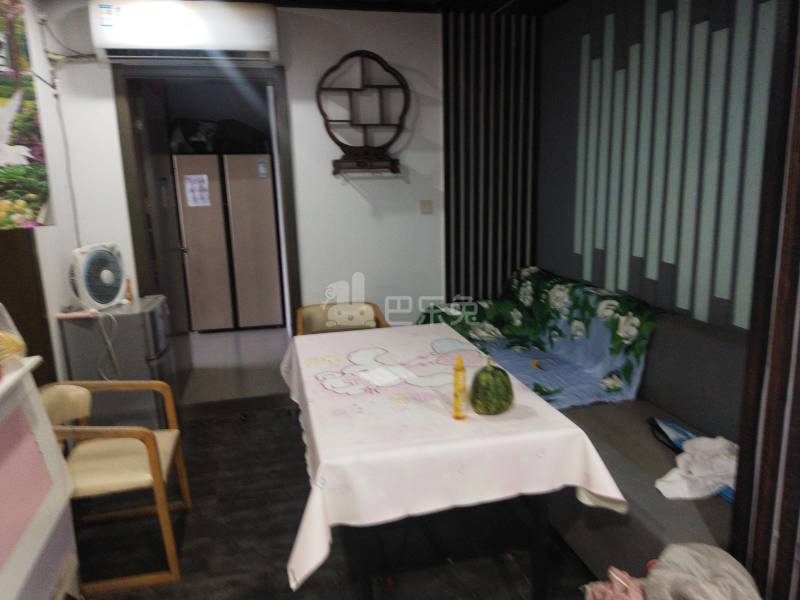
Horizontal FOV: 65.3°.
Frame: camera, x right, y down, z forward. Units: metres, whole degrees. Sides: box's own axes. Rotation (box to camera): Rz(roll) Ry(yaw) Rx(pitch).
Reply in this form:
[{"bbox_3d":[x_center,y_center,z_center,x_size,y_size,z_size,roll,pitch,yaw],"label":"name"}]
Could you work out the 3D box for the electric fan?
[{"bbox_3d":[-1.724,-0.142,3.496,0.155,0.360,0.335,3,12,21],"label":"electric fan"}]

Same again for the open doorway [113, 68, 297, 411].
[{"bbox_3d":[-1.232,-0.404,4.224,1.055,2.215,0.200,-4,11,-12],"label":"open doorway"}]

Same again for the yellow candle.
[{"bbox_3d":[0.181,0.266,1.901,0.042,0.198,0.042,-1,11,0],"label":"yellow candle"}]

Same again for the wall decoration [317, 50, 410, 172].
[{"bbox_3d":[-0.233,-1.231,4.143,0.628,0.793,0.120,-4,11,-12],"label":"wall decoration"}]

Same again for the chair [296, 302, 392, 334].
[{"bbox_3d":[-0.312,0.429,3.672,0.565,0.745,0.510,-4,11,-10],"label":"chair"}]

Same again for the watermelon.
[{"bbox_3d":[0.289,0.263,1.971,0.138,0.172,0.138,-1,11,0],"label":"watermelon"}]

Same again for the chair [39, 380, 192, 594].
[{"bbox_3d":[-1.169,0.668,2.518,0.548,0.745,0.566,-4,11,-12],"label":"chair"}]

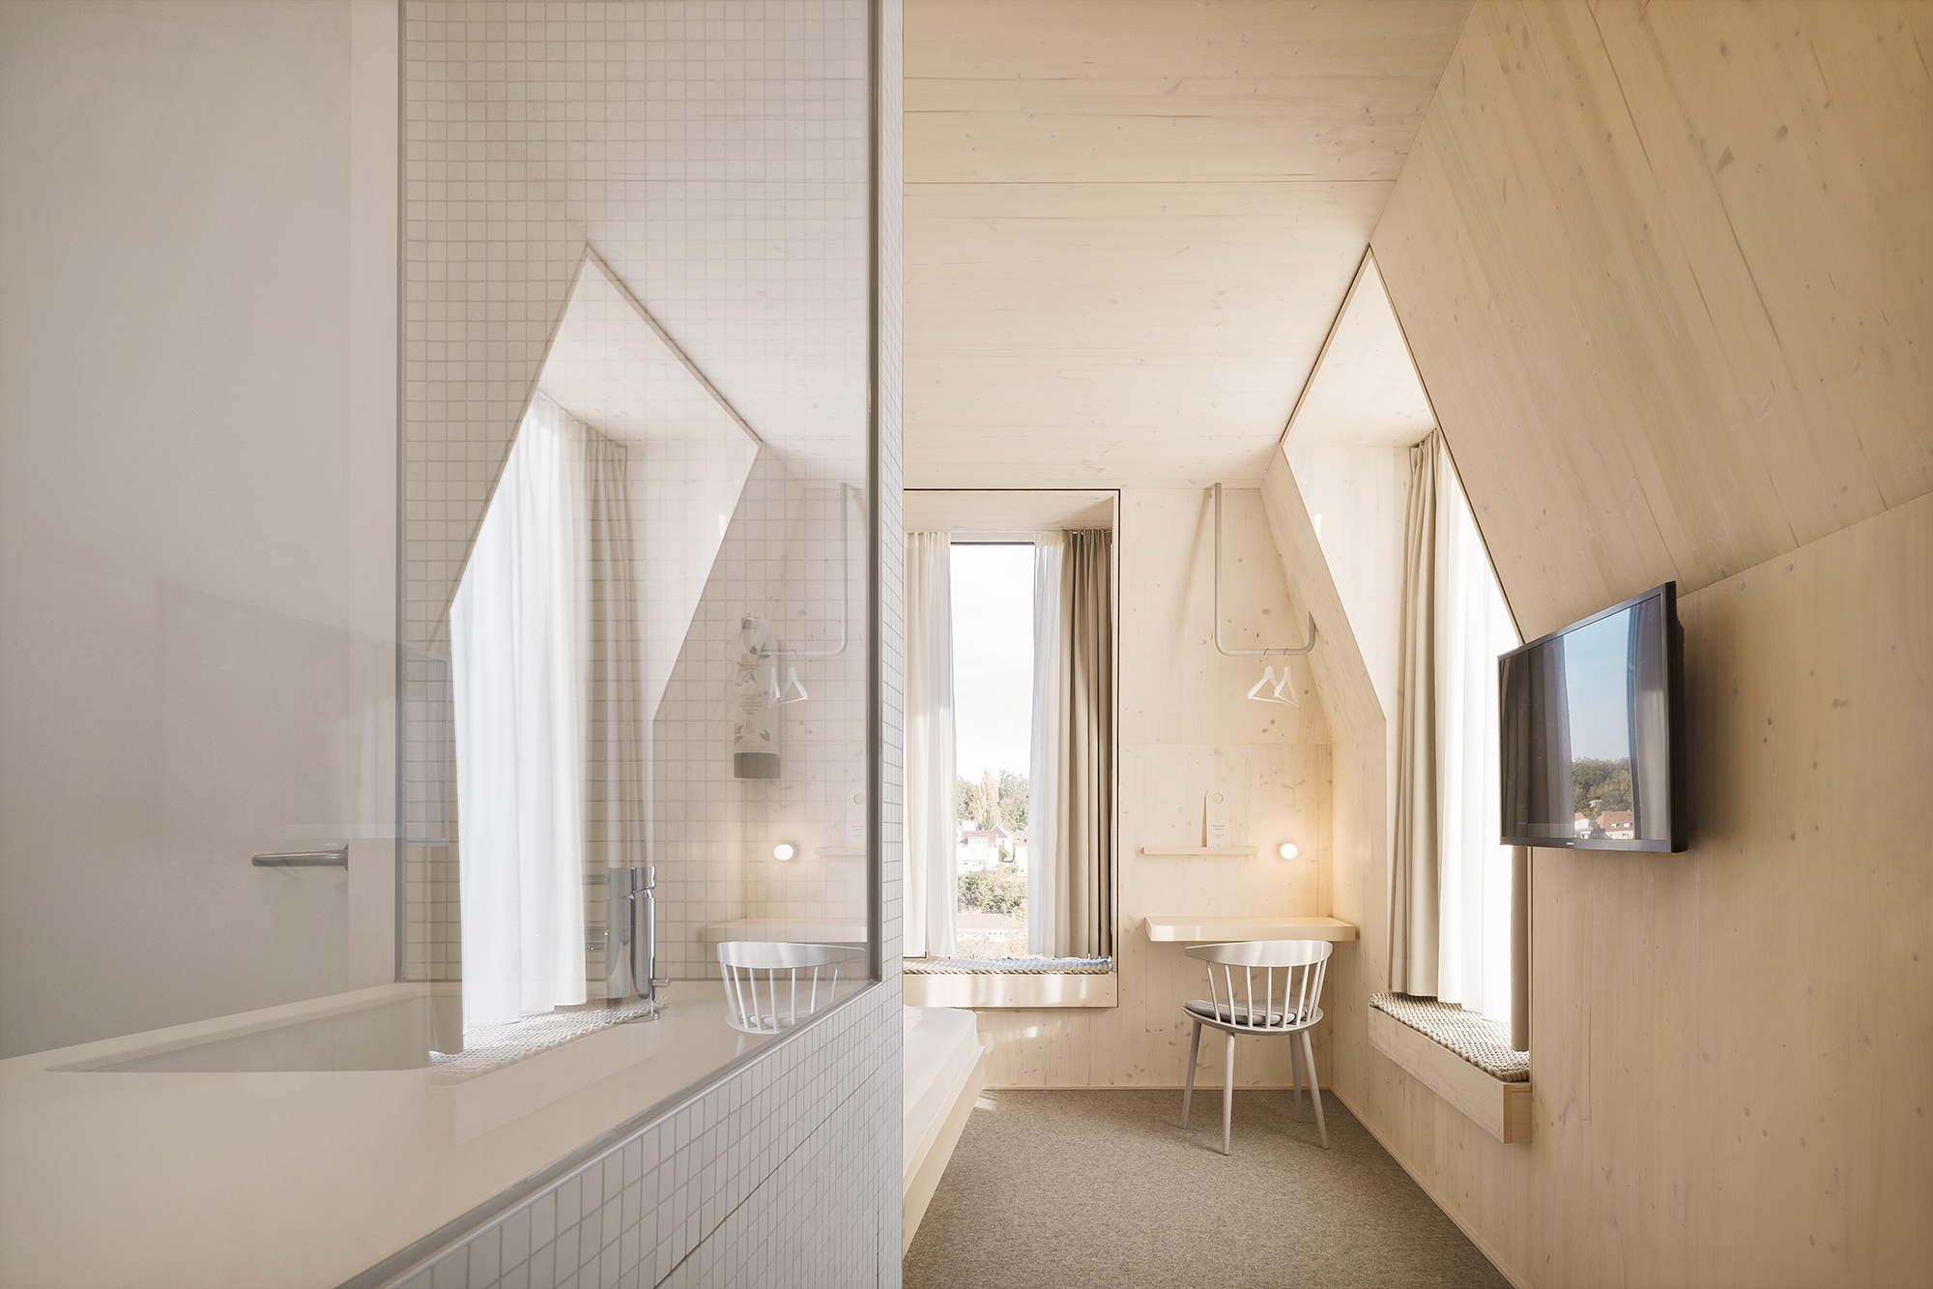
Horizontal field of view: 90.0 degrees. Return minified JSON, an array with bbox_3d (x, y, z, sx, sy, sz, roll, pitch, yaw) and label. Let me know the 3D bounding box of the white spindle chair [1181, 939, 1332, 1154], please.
[{"bbox_3d":[1.100,1.492,3.660,0.530,0.735,0.485,1,-9,-7],"label":"white spindle chair"}]

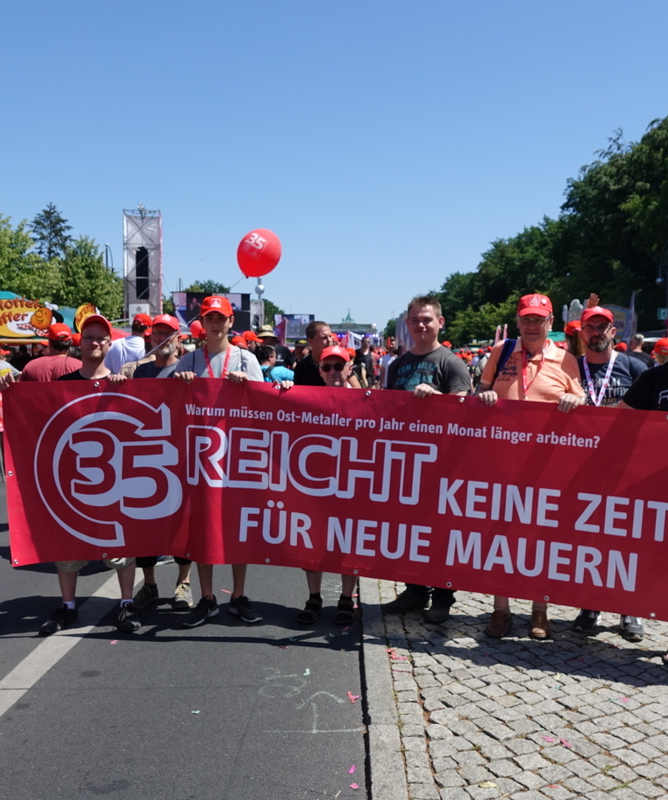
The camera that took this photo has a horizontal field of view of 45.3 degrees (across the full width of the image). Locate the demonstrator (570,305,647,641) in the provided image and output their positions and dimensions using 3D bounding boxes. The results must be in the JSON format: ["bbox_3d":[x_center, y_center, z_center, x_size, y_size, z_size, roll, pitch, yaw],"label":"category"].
[{"bbox_3d":[1.466,0.386,4.303,0.520,1.790,0.400,2,4,16],"label":"demonstrator"}]

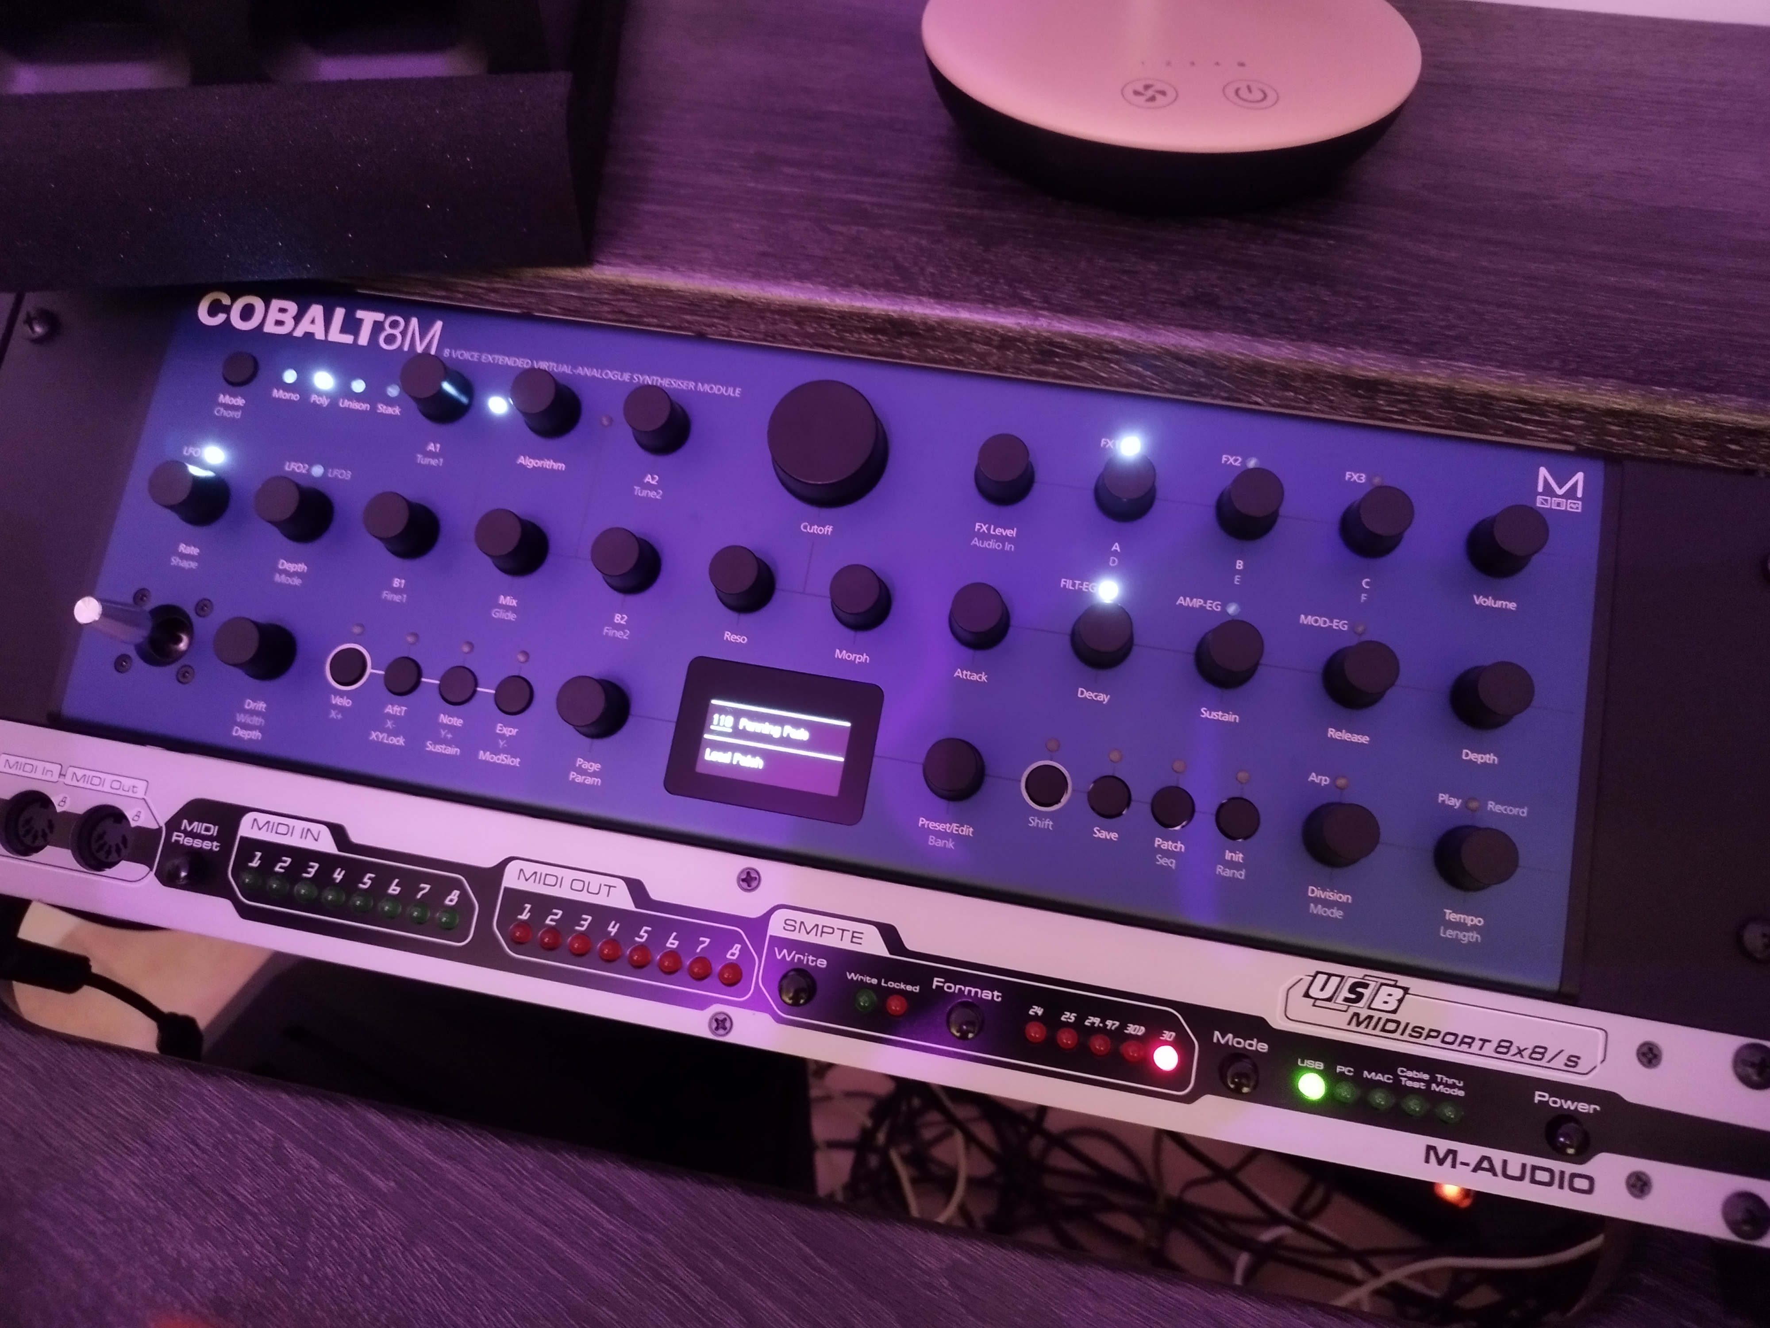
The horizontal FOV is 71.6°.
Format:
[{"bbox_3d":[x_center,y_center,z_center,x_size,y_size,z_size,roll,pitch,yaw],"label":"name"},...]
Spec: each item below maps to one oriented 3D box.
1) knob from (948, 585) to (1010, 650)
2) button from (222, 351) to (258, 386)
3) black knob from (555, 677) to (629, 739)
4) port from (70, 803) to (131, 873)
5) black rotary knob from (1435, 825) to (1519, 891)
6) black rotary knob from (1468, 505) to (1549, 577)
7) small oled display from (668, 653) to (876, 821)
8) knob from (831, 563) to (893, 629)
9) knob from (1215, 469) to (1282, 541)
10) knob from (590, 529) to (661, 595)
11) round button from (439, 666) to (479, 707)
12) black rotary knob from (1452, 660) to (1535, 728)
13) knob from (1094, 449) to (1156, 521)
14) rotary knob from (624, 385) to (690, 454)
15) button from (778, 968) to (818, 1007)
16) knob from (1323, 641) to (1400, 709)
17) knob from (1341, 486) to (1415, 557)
[{"bbox_3d":[0.023,-0.012,0.303,0.016,0.014,0.016,-1,79,5],"label":"knob"},{"bbox_3d":[-0.178,-0.081,0.338,0.009,0.002,0.009,-1,79,5],"label":"button"},{"bbox_3d":[-0.073,0.010,0.305,0.015,0.014,0.015,9,80,7],"label":"black knob"},{"bbox_3d":[-0.204,0.046,0.323,0.017,0.007,0.017,9,80,7],"label":"port"},{"bbox_3d":[0.137,0.045,0.283,0.015,0.014,0.015,9,80,7],"label":"black rotary knob"},{"bbox_3d":[0.150,-0.030,0.296,0.015,0.014,0.015,9,80,7],"label":"black rotary knob"},{"bbox_3d":[-0.028,0.019,0.310,0.052,0.003,0.036,9,80,6],"label":"small oled display"},{"bbox_3d":[-0.007,-0.018,0.309,0.015,0.014,0.015,-1,79,4],"label":"knob"},{"bbox_3d":[0.092,-0.040,0.306,0.015,0.014,0.015,9,80,6],"label":"knob"},{"bbox_3d":[-0.067,-0.027,0.315,0.015,0.014,0.015,-1,79,4],"label":"knob"},{"bbox_3d":[-0.109,0.005,0.314,0.010,0.002,0.010,9,80,7],"label":"round button"},{"bbox_3d":[0.143,0.007,0.287,0.015,0.014,0.015,9,80,7],"label":"black rotary knob"},{"bbox_3d":[0.060,-0.044,0.304,0.015,0.014,0.015,-1,79,5],"label":"knob"},{"bbox_3d":[-0.060,-0.064,0.320,0.016,0.014,0.016,-1,79,5],"label":"rotary knob"},{"bbox_3d":[-0.021,0.078,0.295,0.009,0.005,0.009,9,80,7],"label":"button"},{"bbox_3d":[0.113,0.002,0.290,0.015,0.014,0.015,9,80,7],"label":"knob"},{"bbox_3d":[0.120,-0.035,0.299,0.015,0.014,0.015,9,80,7],"label":"knob"}]

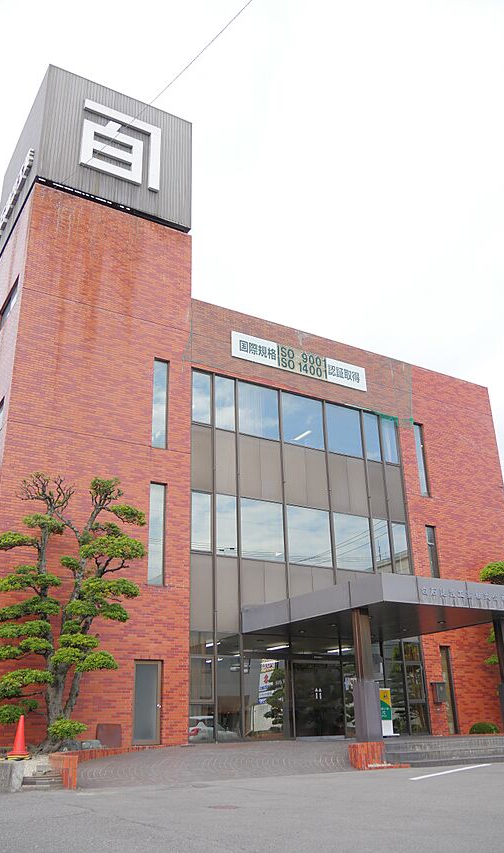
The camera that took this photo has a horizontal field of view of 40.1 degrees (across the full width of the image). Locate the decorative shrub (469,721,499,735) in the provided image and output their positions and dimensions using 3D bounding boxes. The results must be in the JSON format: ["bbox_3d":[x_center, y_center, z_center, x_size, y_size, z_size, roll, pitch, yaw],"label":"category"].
[{"bbox_3d":[7.253,9.472,21.606,0.920,0.450,0.920,12,-27,-29],"label":"decorative shrub"}]

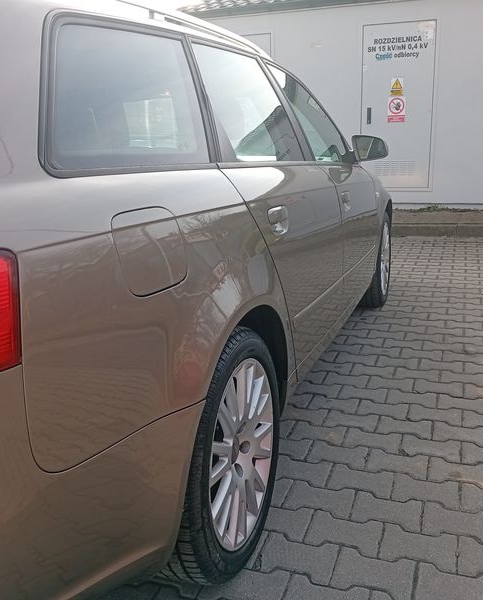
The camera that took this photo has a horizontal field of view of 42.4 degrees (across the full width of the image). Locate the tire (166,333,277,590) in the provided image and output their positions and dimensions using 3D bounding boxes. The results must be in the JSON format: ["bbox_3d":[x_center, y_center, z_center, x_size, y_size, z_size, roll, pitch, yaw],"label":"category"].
[{"bbox_3d":[-0.094,0.369,1.612,0.235,0.640,0.640,3,15,20],"label":"tire"}]

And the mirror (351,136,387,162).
[{"bbox_3d":[0.638,-0.758,3.115,0.183,0.130,0.115,3,15,20],"label":"mirror"}]

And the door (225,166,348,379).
[{"bbox_3d":[0.160,-0.095,2.107,0.150,0.730,1.190,3,15,20],"label":"door"}]

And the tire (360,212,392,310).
[{"bbox_3d":[0.816,-0.278,4.004,0.235,0.640,0.640,3,15,20],"label":"tire"}]

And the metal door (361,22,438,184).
[{"bbox_3d":[1.943,-2.404,7.791,0.870,1.971,0.050,4,15,22],"label":"metal door"}]

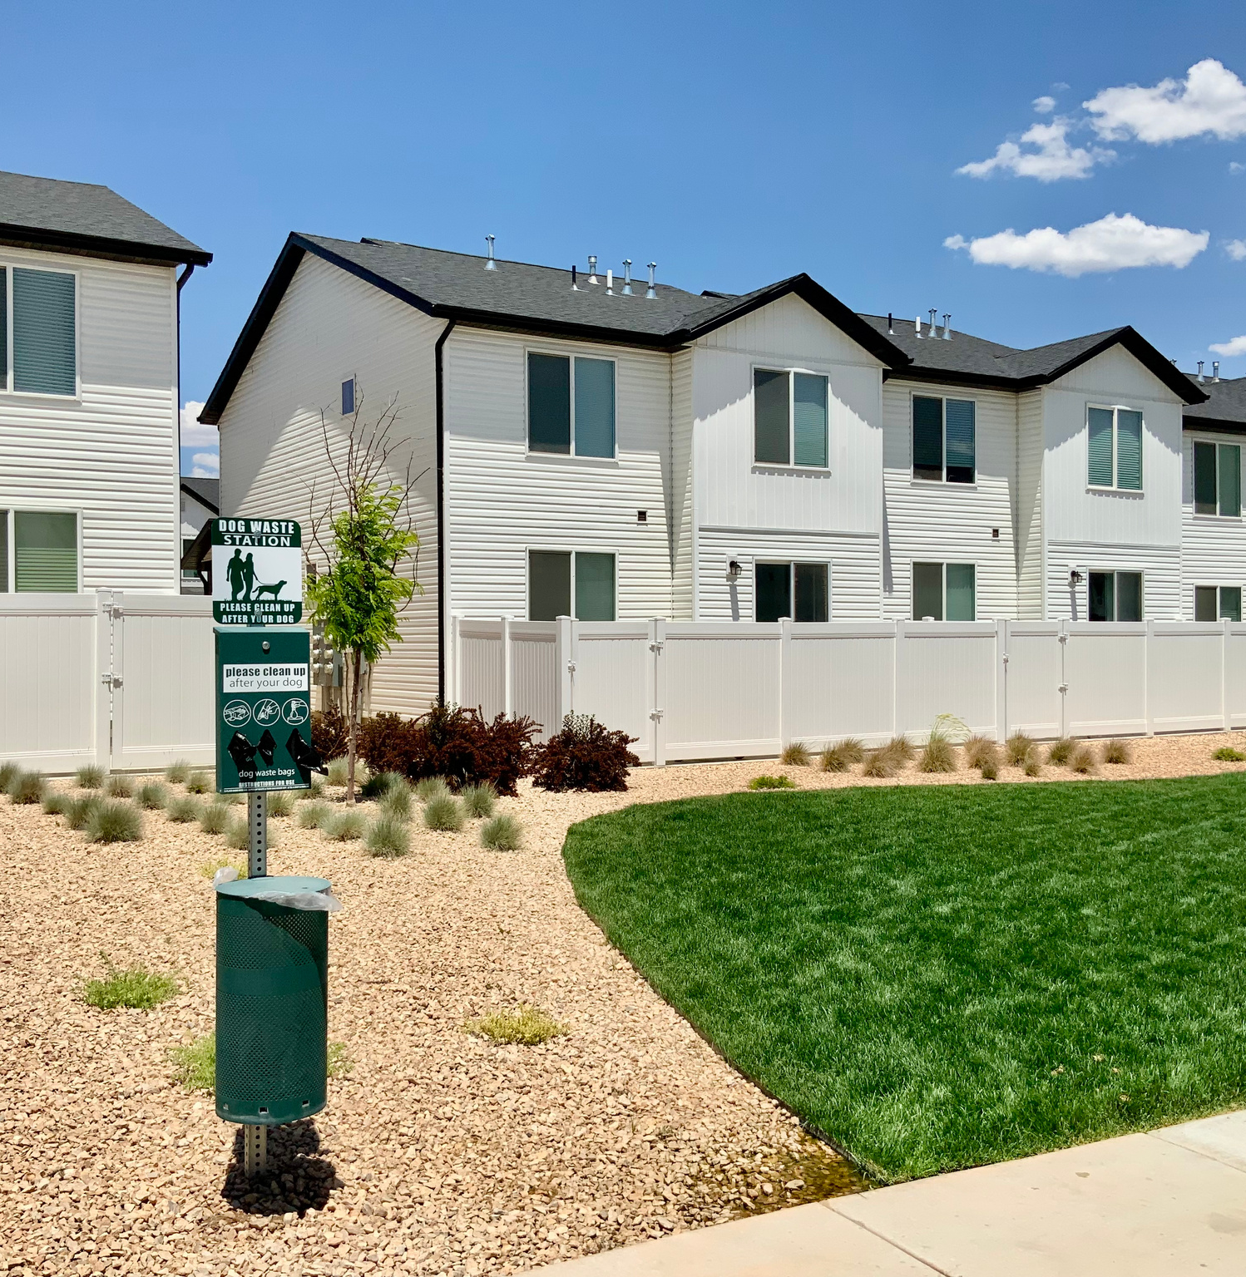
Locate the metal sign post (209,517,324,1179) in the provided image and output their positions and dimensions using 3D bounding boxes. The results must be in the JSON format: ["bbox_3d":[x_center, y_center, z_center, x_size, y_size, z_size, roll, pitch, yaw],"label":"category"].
[{"bbox_3d":[-0.967,0.592,3.948,0.310,1.873,0.330,0,0,-32],"label":"metal sign post"}]

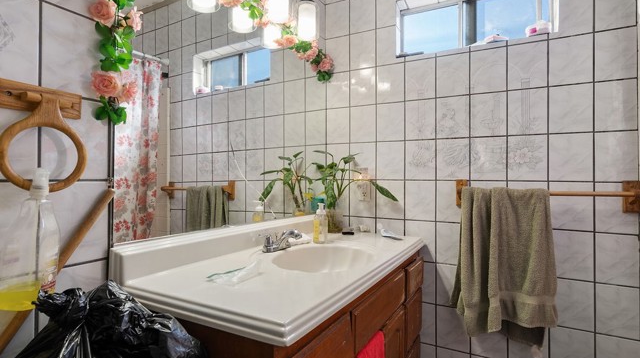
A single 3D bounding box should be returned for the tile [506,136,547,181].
[{"bbox_3d":[0.937,-0.093,1.445,0.152,0.204,0.010,0,-1,27],"label":"tile"}]

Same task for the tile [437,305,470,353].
[{"bbox_3d":[0.636,0.718,1.540,0.150,0.201,0.010,0,-1,27],"label":"tile"}]

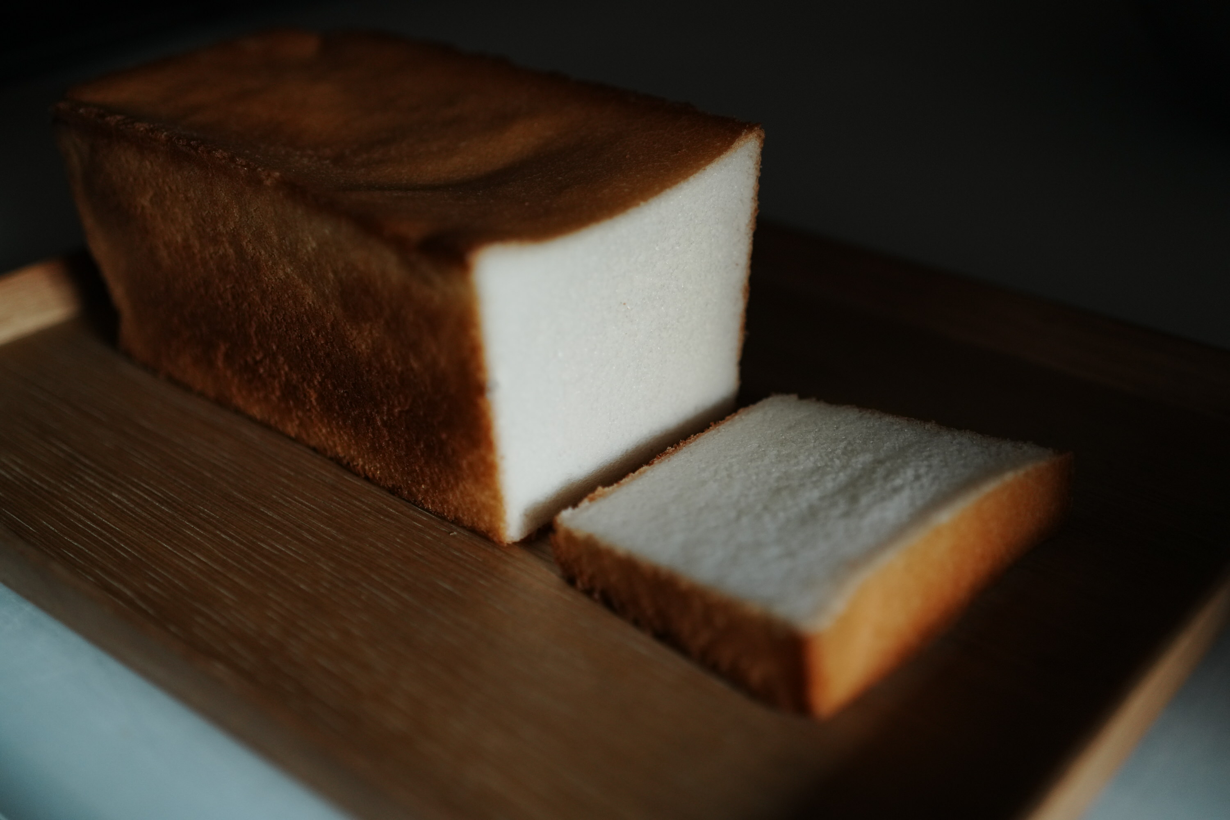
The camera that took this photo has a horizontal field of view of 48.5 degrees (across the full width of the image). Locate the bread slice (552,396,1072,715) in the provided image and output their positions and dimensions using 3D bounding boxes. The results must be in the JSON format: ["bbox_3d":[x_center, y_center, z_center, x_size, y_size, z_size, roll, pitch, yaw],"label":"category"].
[{"bbox_3d":[0.050,0.028,0.350,0.090,0.023,0.105,19,35,40],"label":"bread slice"}]

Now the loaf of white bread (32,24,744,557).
[{"bbox_3d":[-0.074,-0.052,0.454,0.232,0.092,0.110,20,36,41],"label":"loaf of white bread"}]

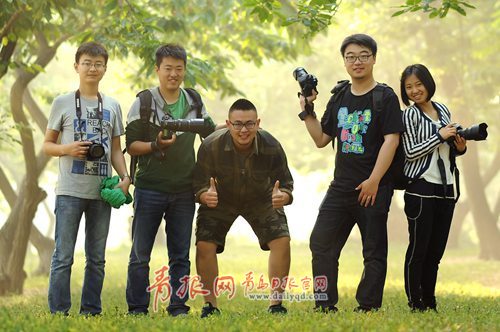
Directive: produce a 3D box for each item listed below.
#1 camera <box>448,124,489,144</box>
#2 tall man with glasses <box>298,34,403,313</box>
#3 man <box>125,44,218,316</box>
[{"bbox_3d":[1.362,-0.208,7.400,0.250,0.115,0.140,-4,-3,30],"label":"camera"},{"bbox_3d":[0.650,0.050,7.620,0.670,1.800,0.480,0,-1,16],"label":"tall man with glasses"},{"bbox_3d":[-0.485,0.092,7.500,0.620,1.730,0.480,0,-1,-9],"label":"man"}]

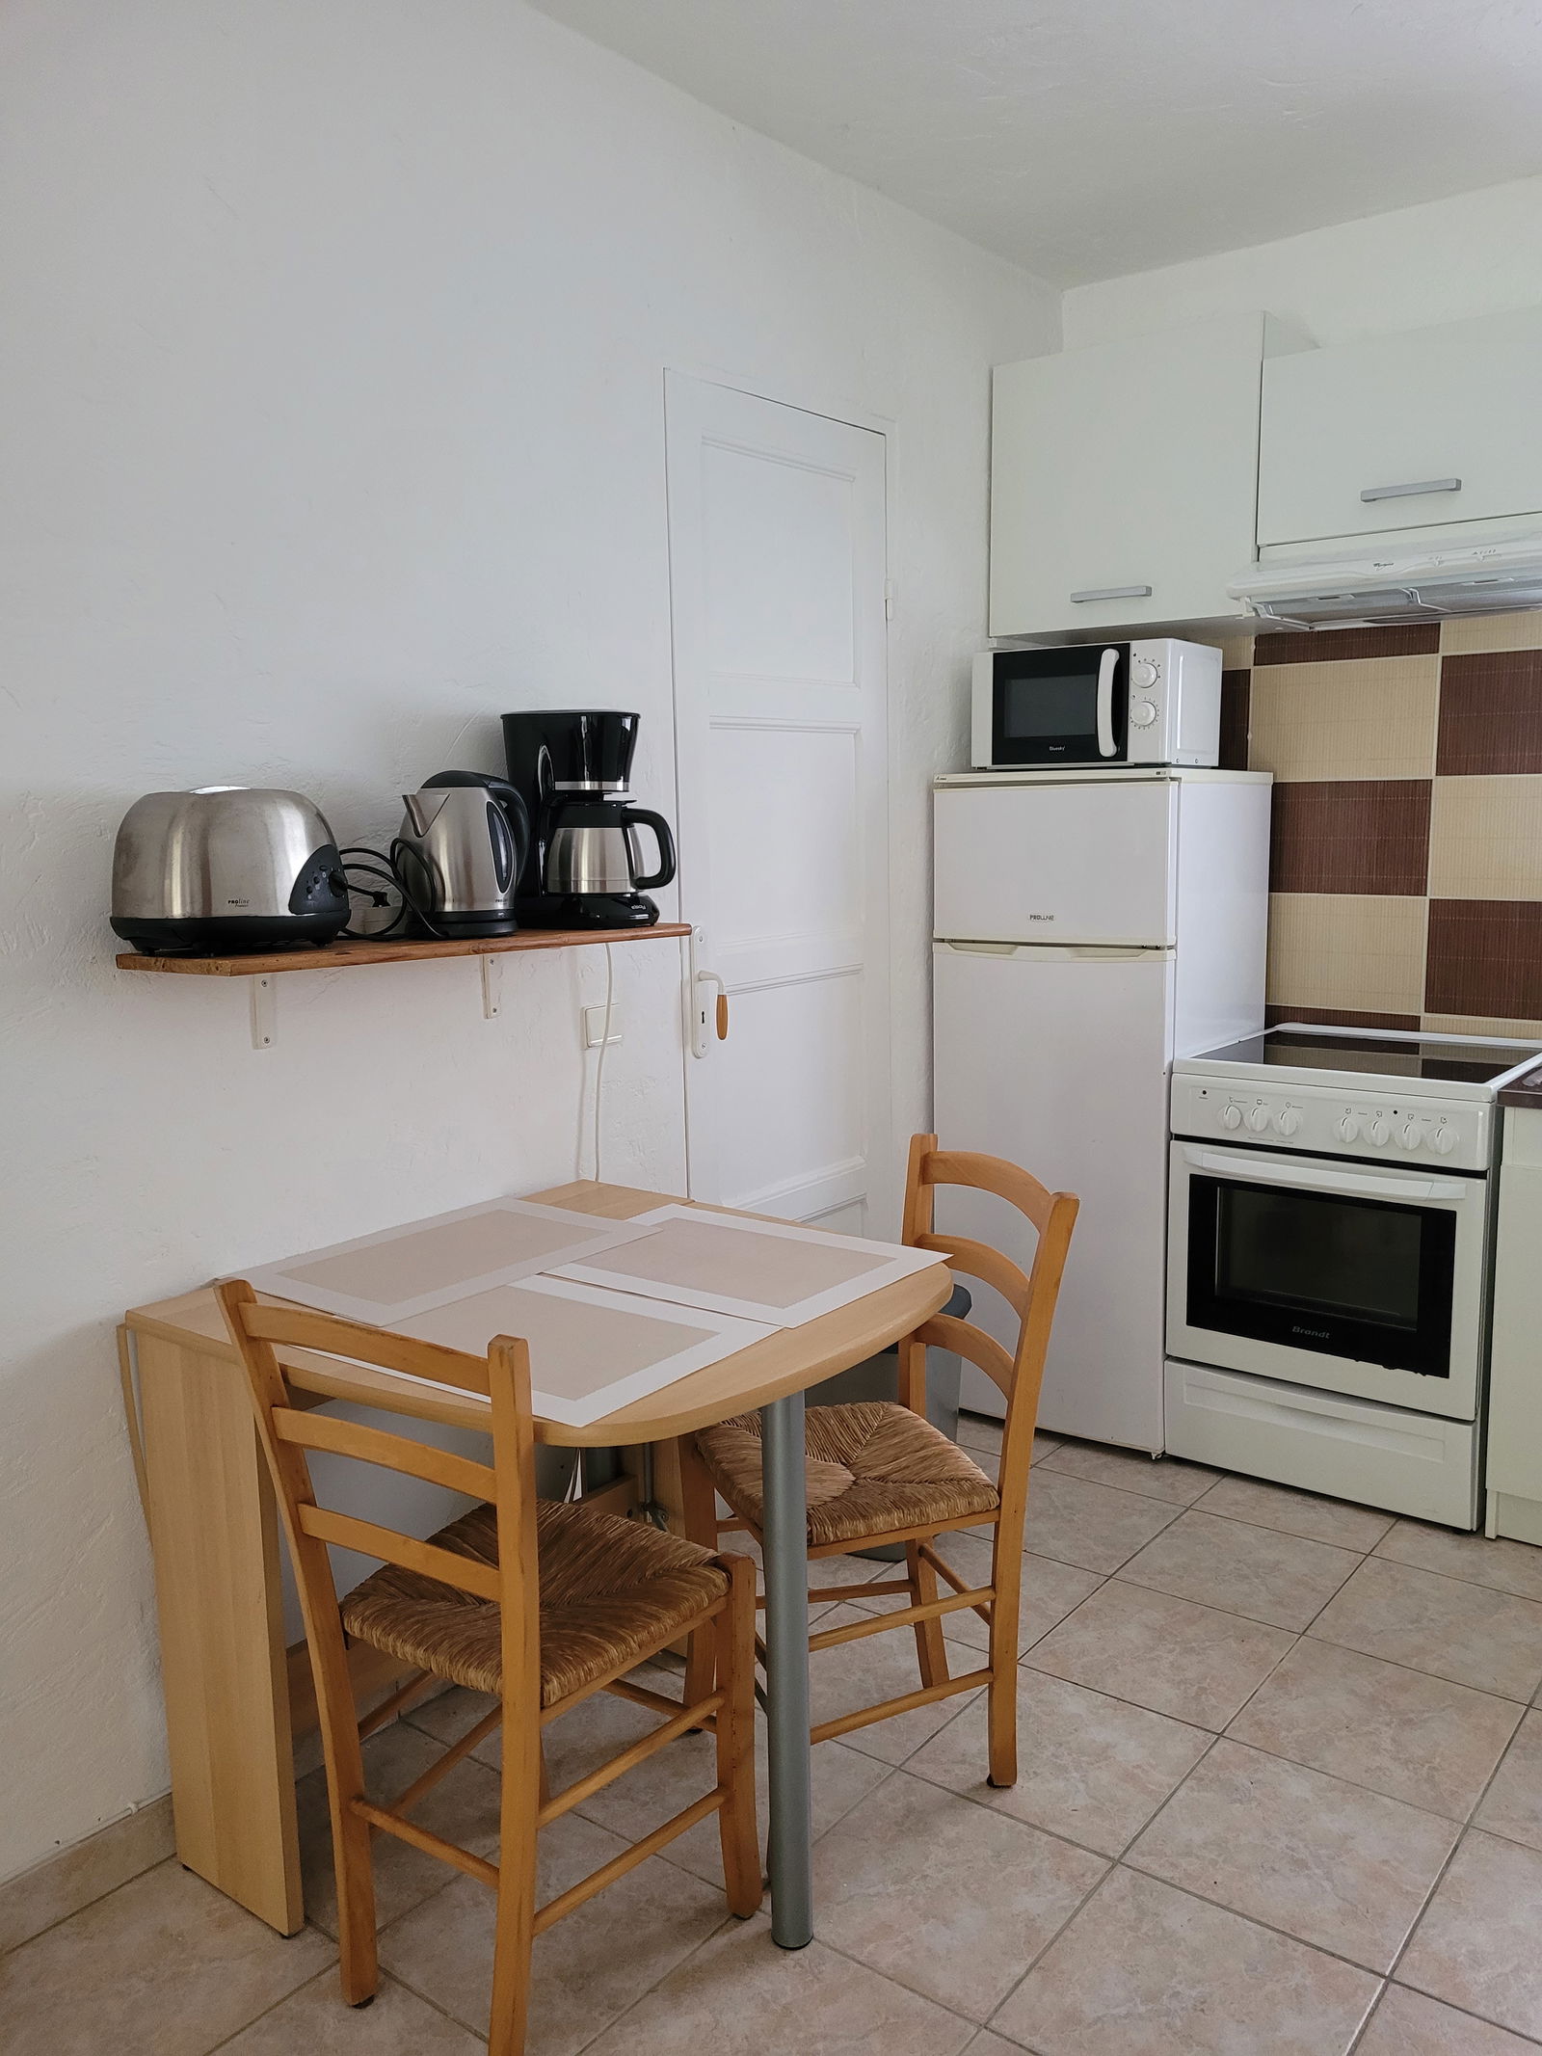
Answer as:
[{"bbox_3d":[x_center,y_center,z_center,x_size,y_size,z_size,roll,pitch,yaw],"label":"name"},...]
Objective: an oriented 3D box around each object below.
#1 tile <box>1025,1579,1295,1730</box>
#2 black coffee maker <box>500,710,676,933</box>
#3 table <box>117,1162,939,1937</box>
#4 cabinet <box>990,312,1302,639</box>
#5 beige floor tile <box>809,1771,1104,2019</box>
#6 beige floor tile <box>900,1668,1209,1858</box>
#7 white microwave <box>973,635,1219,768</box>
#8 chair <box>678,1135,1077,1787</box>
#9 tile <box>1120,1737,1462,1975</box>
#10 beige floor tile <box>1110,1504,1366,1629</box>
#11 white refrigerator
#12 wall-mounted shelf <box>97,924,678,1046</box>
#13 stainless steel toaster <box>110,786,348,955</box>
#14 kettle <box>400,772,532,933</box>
[{"bbox_3d":[0.629,1.007,2.488,0.333,0.010,0.333,5,10,38],"label":"tile"},{"bbox_3d":[-0.255,-0.301,2.220,0.255,0.312,0.175,4,10,34],"label":"black coffee maker"},{"bbox_3d":[-0.227,0.707,2.077,0.835,0.746,0.833,5,10,38],"label":"table"},{"bbox_3d":[0.850,-1.179,3.433,0.620,0.585,0.355,5,10,38],"label":"cabinet"},{"bbox_3d":[0.211,1.094,1.970,0.336,0.012,0.336,5,10,38],"label":"beige floor tile"},{"bbox_3d":[0.421,1.053,2.234,0.336,0.012,0.336,5,10,38],"label":"beige floor tile"},{"bbox_3d":[0.728,-0.701,3.432,0.440,0.262,0.375,4,9,32],"label":"white microwave"},{"bbox_3d":[0.136,0.626,2.150,0.450,0.860,0.420,-4,9,-20],"label":"chair"},{"bbox_3d":[0.688,1.076,2.025,0.336,0.012,0.336,5,10,38],"label":"tile"},{"bbox_3d":[0.838,0.965,2.751,0.333,0.010,0.333,5,10,38],"label":"beige floor tile"},{"bbox_3d":[0.744,0.150,3.454,0.556,1.426,0.530,5,10,38],"label":"white refrigerator"},{"bbox_3d":[-0.468,-0.058,2.167,0.250,0.149,0.801,5,10,38],"label":"wall-mounted shelf"},{"bbox_3d":[-0.675,-0.195,1.933,0.180,0.202,0.286,5,10,38],"label":"stainless steel toaster"},{"bbox_3d":[-0.413,-0.244,2.146,0.165,0.226,0.230,5,10,38],"label":"kettle"}]

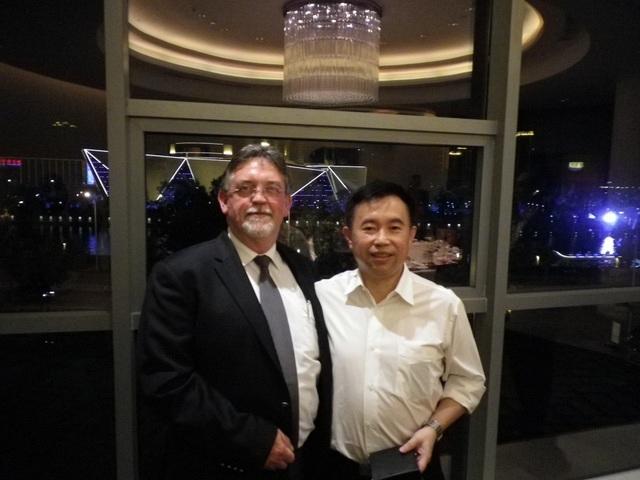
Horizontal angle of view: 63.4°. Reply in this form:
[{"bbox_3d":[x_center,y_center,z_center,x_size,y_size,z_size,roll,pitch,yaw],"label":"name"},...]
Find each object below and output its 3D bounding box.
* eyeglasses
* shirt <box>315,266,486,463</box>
[{"bbox_3d":[-0.169,-0.133,1.385,0.142,0.043,0.135,0,6,-11],"label":"eyeglasses"},{"bbox_3d":[0.195,0.330,1.420,0.500,0.530,0.280,2,6,11],"label":"shirt"}]

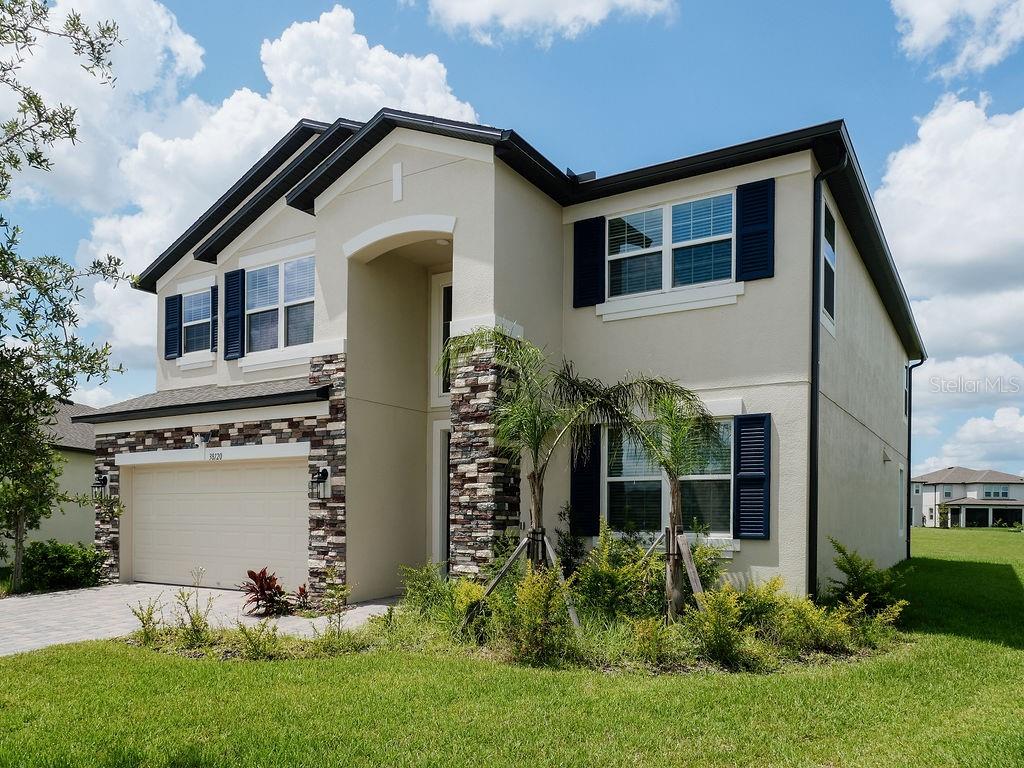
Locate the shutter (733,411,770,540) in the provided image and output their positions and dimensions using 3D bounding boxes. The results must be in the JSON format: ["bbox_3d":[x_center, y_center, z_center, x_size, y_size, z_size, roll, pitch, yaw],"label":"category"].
[{"bbox_3d":[3.184,1.234,9.420,0.475,1.640,0.060,-3,-8,32],"label":"shutter"}]

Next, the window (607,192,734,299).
[{"bbox_3d":[2.219,-1.924,9.970,1.880,1.230,0.110,-3,-8,32],"label":"window"}]

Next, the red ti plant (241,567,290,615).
[{"bbox_3d":[-3.524,2.966,10.150,0.660,0.640,0.660,-3,-8,32],"label":"red ti plant"}]

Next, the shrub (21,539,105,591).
[{"bbox_3d":[-8.357,3.374,13.200,1.200,0.960,1.200,-3,-8,32],"label":"shrub"}]

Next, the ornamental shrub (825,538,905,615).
[{"bbox_3d":[4.940,2.712,9.950,1.050,1.040,1.000,-3,-8,32],"label":"ornamental shrub"}]

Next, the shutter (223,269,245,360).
[{"bbox_3d":[-5.210,-1.296,13.337,0.510,1.640,0.060,-3,-6,31],"label":"shutter"}]

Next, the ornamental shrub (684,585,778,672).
[{"bbox_3d":[1.979,2.195,6.400,0.740,0.720,0.680,-1,-6,6],"label":"ornamental shrub"}]

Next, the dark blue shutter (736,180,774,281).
[{"bbox_3d":[3.287,-2.071,9.610,0.480,1.320,0.060,-3,-6,31],"label":"dark blue shutter"}]

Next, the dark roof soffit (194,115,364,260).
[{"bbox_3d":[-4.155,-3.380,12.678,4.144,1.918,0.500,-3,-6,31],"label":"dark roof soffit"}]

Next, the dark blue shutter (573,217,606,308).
[{"bbox_3d":[1.153,-1.807,10.560,0.475,1.270,0.060,-3,-8,32],"label":"dark blue shutter"}]

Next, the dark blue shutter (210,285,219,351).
[{"bbox_3d":[-5.675,-1.283,13.800,0.475,1.270,0.060,-3,-8,32],"label":"dark blue shutter"}]

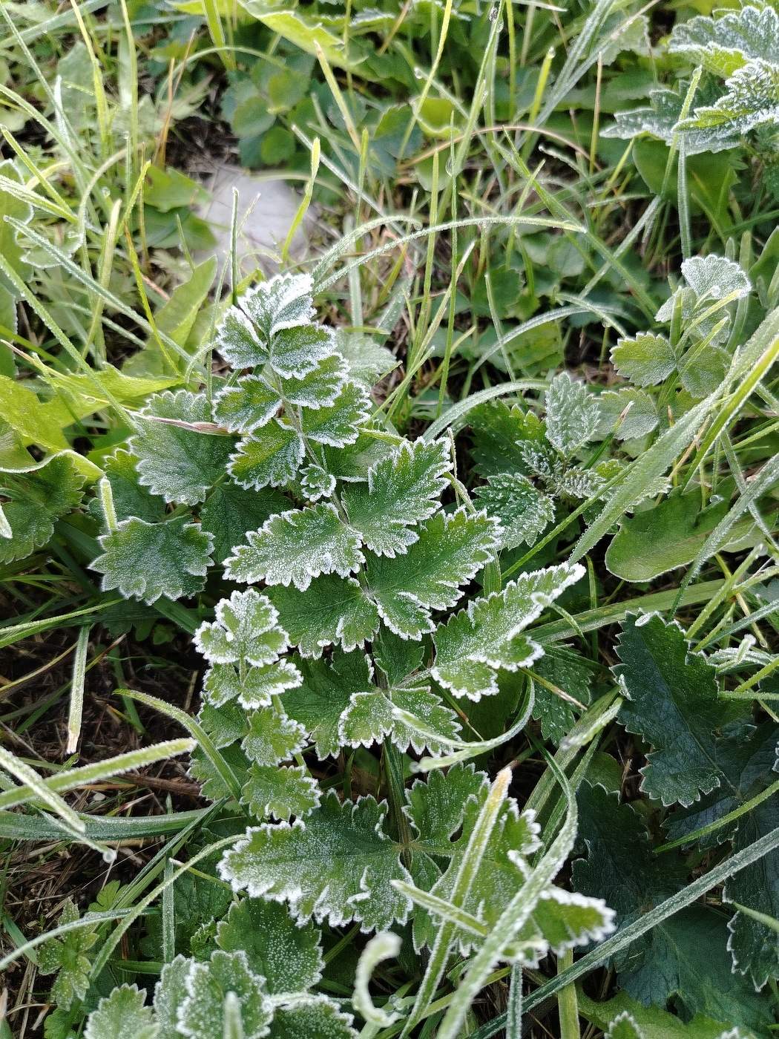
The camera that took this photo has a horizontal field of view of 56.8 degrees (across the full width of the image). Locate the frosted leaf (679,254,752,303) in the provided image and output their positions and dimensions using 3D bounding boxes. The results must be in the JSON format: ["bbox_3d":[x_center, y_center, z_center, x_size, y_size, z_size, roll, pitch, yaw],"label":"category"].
[{"bbox_3d":[0.228,-0.169,0.504,0.049,0.013,0.045,11,66,12],"label":"frosted leaf"}]

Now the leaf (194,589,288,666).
[{"bbox_3d":[-0.075,0.054,0.365,0.046,0.016,0.042,-2,60,-1],"label":"leaf"}]

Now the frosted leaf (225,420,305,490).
[{"bbox_3d":[-0.062,-0.033,0.365,0.042,0.014,0.040,-28,81,-11],"label":"frosted leaf"}]

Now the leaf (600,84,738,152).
[{"bbox_3d":[0.214,-0.305,0.550,0.101,0.022,0.059,-3,78,8],"label":"leaf"}]

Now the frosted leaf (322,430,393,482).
[{"bbox_3d":[-0.017,-0.037,0.444,0.060,0.013,0.039,-36,63,-26],"label":"frosted leaf"}]

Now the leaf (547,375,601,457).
[{"bbox_3d":[0.119,-0.068,0.468,0.036,0.013,0.059,2,75,1],"label":"leaf"}]

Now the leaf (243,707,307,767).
[{"bbox_3d":[-0.051,0.096,0.320,0.027,0.012,0.024,8,64,-1],"label":"leaf"}]

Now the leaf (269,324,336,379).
[{"bbox_3d":[-0.049,-0.097,0.411,0.042,0.014,0.046,-15,57,-17],"label":"leaf"}]

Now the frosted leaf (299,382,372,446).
[{"bbox_3d":[-0.026,-0.051,0.369,0.041,0.013,0.028,-28,81,-8],"label":"frosted leaf"}]

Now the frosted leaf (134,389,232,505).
[{"bbox_3d":[-0.126,-0.045,0.436,0.064,0.020,0.094,-36,60,-16],"label":"frosted leaf"}]

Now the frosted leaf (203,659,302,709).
[{"bbox_3d":[-0.070,0.084,0.370,0.051,0.016,0.027,0,60,0],"label":"frosted leaf"}]

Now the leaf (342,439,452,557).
[{"bbox_3d":[0.011,-0.011,0.350,0.067,0.018,0.046,-39,78,-9],"label":"leaf"}]

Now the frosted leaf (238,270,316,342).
[{"bbox_3d":[-0.059,-0.118,0.386,0.040,0.017,0.038,37,81,0],"label":"frosted leaf"}]

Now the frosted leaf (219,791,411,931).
[{"bbox_3d":[-0.037,0.169,0.356,0.096,0.024,0.060,-6,69,5],"label":"frosted leaf"}]

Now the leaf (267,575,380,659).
[{"bbox_3d":[-0.036,0.052,0.406,0.058,0.018,0.060,-11,53,-5],"label":"leaf"}]

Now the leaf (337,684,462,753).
[{"bbox_3d":[0.005,0.103,0.370,0.061,0.014,0.033,-5,74,-2],"label":"leaf"}]

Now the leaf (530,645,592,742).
[{"bbox_3d":[0.096,0.098,0.401,0.034,0.015,0.056,-13,88,-8],"label":"leaf"}]

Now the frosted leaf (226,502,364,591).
[{"bbox_3d":[-0.050,0.014,0.382,0.075,0.020,0.041,-13,63,5],"label":"frosted leaf"}]

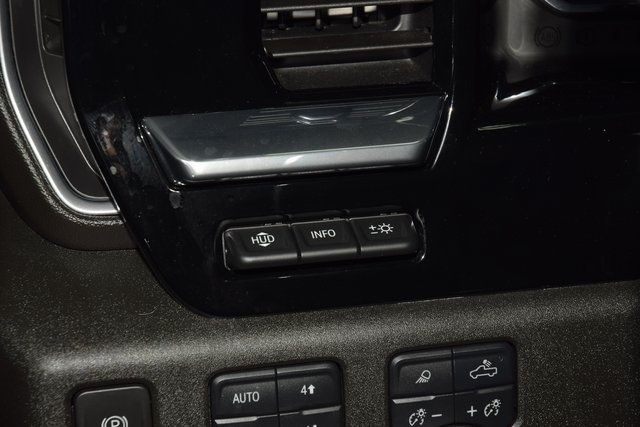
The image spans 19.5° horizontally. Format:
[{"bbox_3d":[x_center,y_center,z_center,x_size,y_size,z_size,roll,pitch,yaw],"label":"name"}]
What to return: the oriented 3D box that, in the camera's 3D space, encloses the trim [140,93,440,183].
[{"bbox_3d":[-0.006,-0.028,0.700,0.117,0.018,0.027,-5,21,-13],"label":"trim"}]

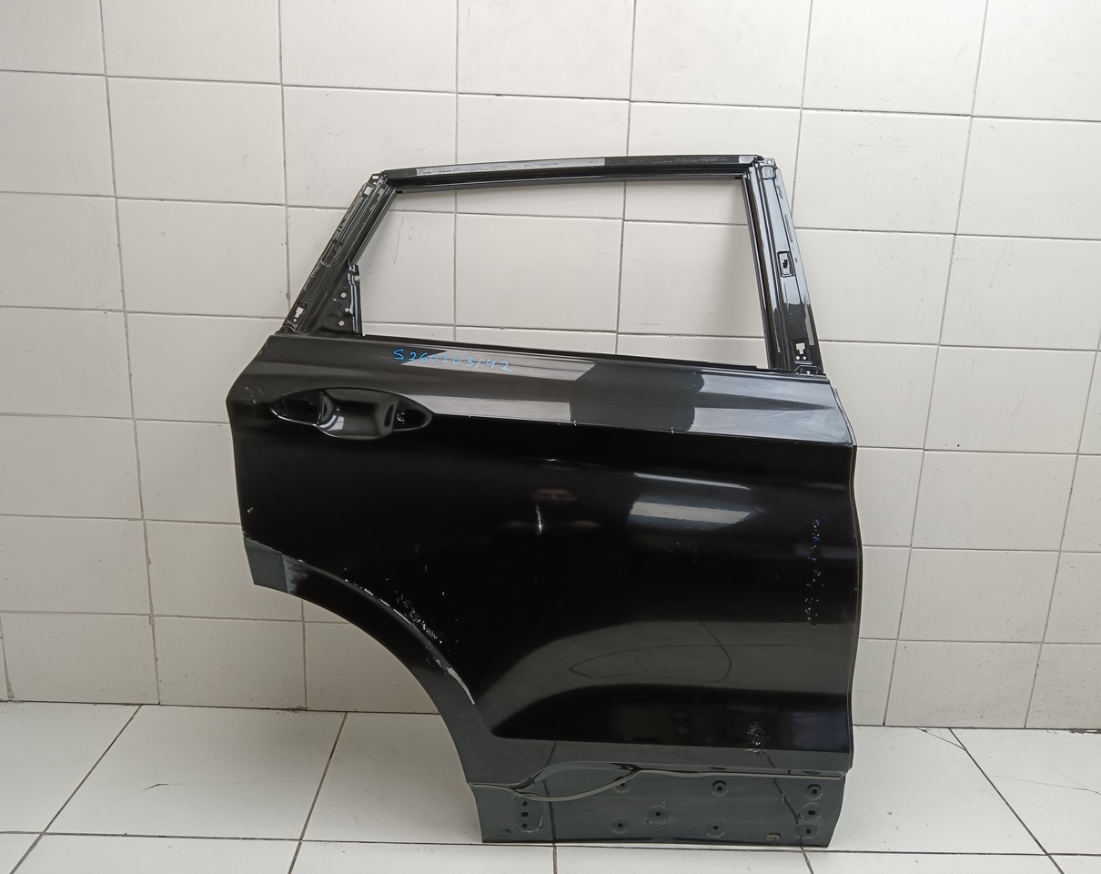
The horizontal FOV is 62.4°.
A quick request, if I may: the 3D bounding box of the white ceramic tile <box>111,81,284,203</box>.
[{"bbox_3d":[-0.622,-0.521,1.608,0.300,0.200,0.010,2,15,-1],"label":"white ceramic tile"}]

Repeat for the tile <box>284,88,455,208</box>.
[{"bbox_3d":[-0.318,-0.507,1.608,0.300,0.200,0.009,2,15,-1],"label":"tile"}]

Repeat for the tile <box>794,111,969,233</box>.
[{"bbox_3d":[0.591,-0.475,1.634,0.300,0.200,0.010,2,15,-1],"label":"tile"}]

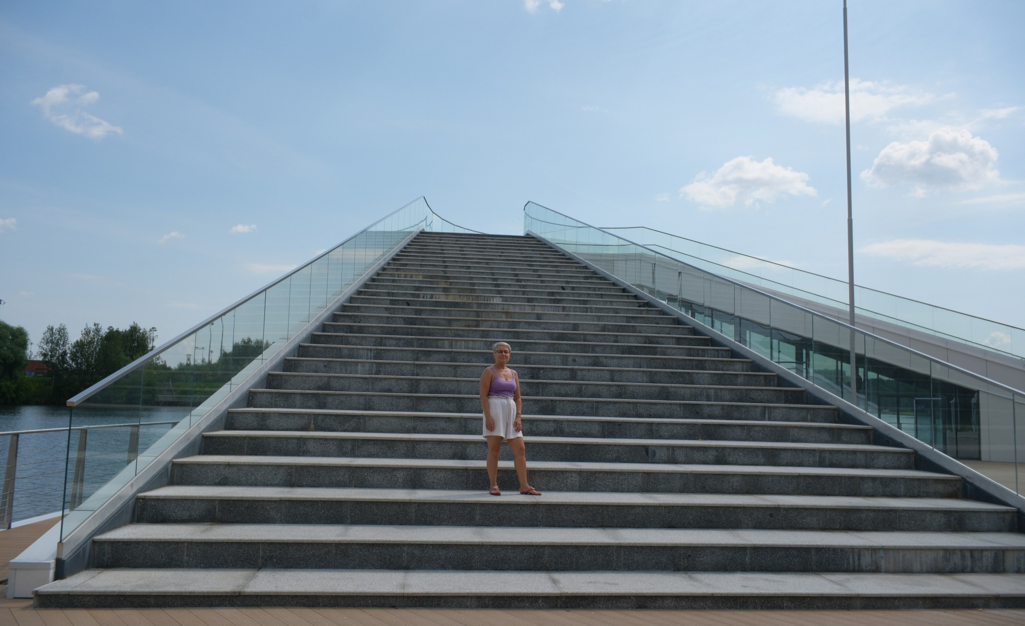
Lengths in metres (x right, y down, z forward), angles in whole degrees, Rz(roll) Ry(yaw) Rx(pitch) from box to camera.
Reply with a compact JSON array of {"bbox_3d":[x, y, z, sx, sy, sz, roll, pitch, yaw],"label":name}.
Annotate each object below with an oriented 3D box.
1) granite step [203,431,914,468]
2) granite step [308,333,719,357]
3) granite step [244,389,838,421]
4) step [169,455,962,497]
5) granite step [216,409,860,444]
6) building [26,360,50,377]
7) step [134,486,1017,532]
[{"bbox_3d":[0.712,1.700,9.576,8.615,0.247,0.743,2,-6,-6],"label":"granite step"},{"bbox_3d":[0.224,0.639,14.127,7.541,0.247,0.743,2,-6,-6],"label":"granite step"},{"bbox_3d":[0.549,1.346,11.093,8.257,0.247,0.743,2,-6,-6],"label":"granite step"},{"bbox_3d":[0.793,1.877,8.818,8.795,0.247,0.743,2,-6,-6],"label":"step"},{"bbox_3d":[0.630,1.523,10.335,8.436,0.247,0.743,2,-6,-6],"label":"granite step"},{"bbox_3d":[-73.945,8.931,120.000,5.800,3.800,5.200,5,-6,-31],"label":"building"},{"bbox_3d":[0.874,2.054,8.059,8.974,0.247,0.743,2,-6,-6],"label":"step"}]

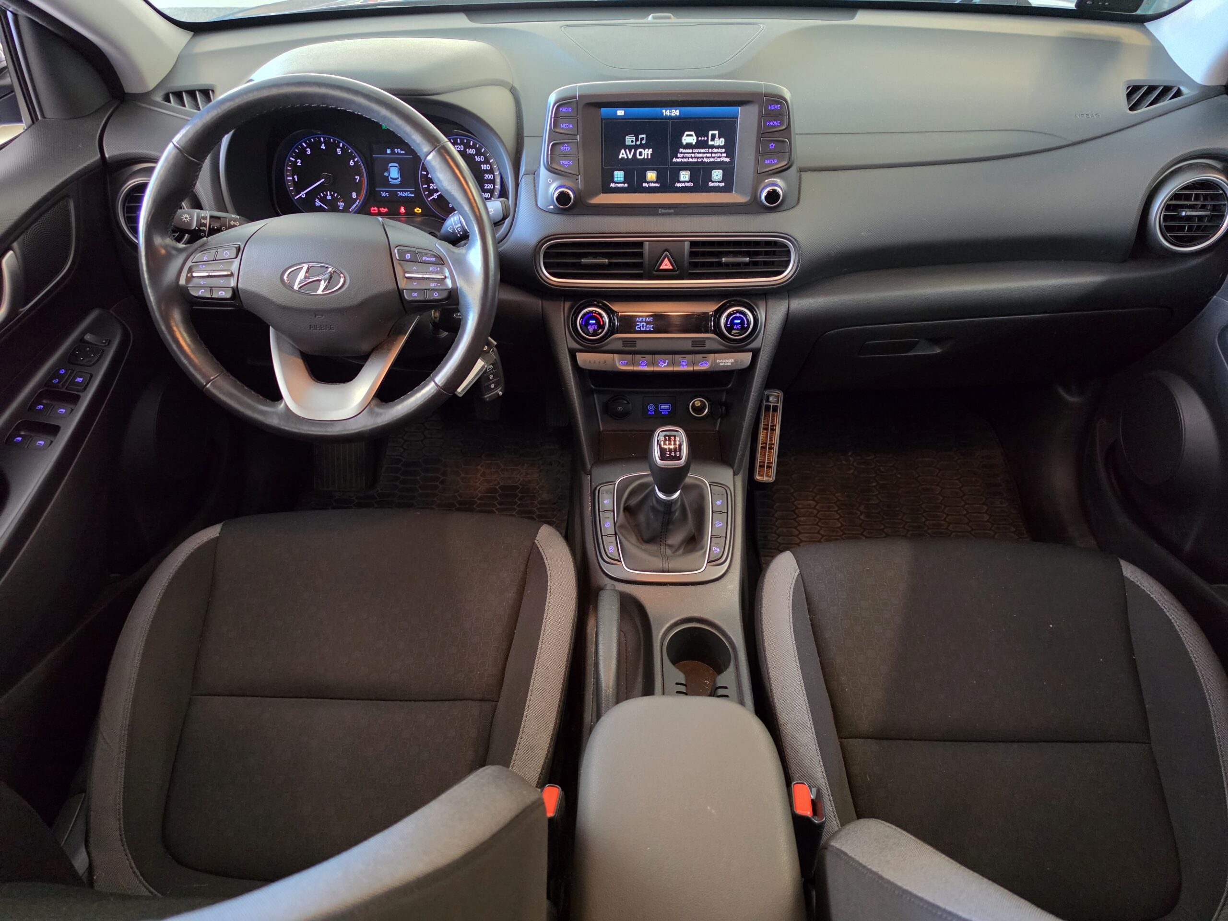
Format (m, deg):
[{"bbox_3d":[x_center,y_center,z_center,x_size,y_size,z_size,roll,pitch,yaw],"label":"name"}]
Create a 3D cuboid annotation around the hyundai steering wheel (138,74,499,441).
[{"bbox_3d":[-0.305,-0.206,0.862,0.372,0.372,0.100,0,11,1],"label":"hyundai steering wheel"}]

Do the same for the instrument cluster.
[{"bbox_3d":[-0.287,-0.367,1.035,0.290,0.130,0.060,0,22,1],"label":"instrument cluster"}]

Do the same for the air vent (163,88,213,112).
[{"bbox_3d":[-0.540,-0.459,1.040,0.070,0.038,0.028,0,-7,1],"label":"air vent"}]

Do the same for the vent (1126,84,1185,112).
[{"bbox_3d":[0.677,-0.453,1.020,0.070,0.038,0.028,0,-7,1],"label":"vent"}]

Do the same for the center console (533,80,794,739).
[{"bbox_3d":[0.064,-0.066,0.906,0.280,0.570,0.500,0,37,1],"label":"center console"}]

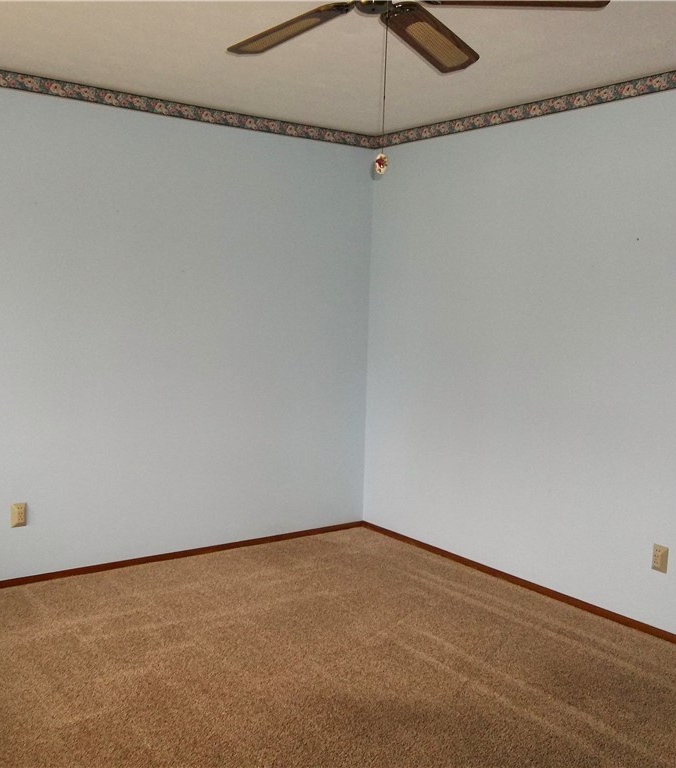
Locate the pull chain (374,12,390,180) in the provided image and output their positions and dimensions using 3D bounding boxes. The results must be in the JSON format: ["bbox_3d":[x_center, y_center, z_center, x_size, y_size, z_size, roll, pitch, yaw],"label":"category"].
[{"bbox_3d":[0.115,-0.715,1.963,0.030,0.394,0.028,2,6,0],"label":"pull chain"}]

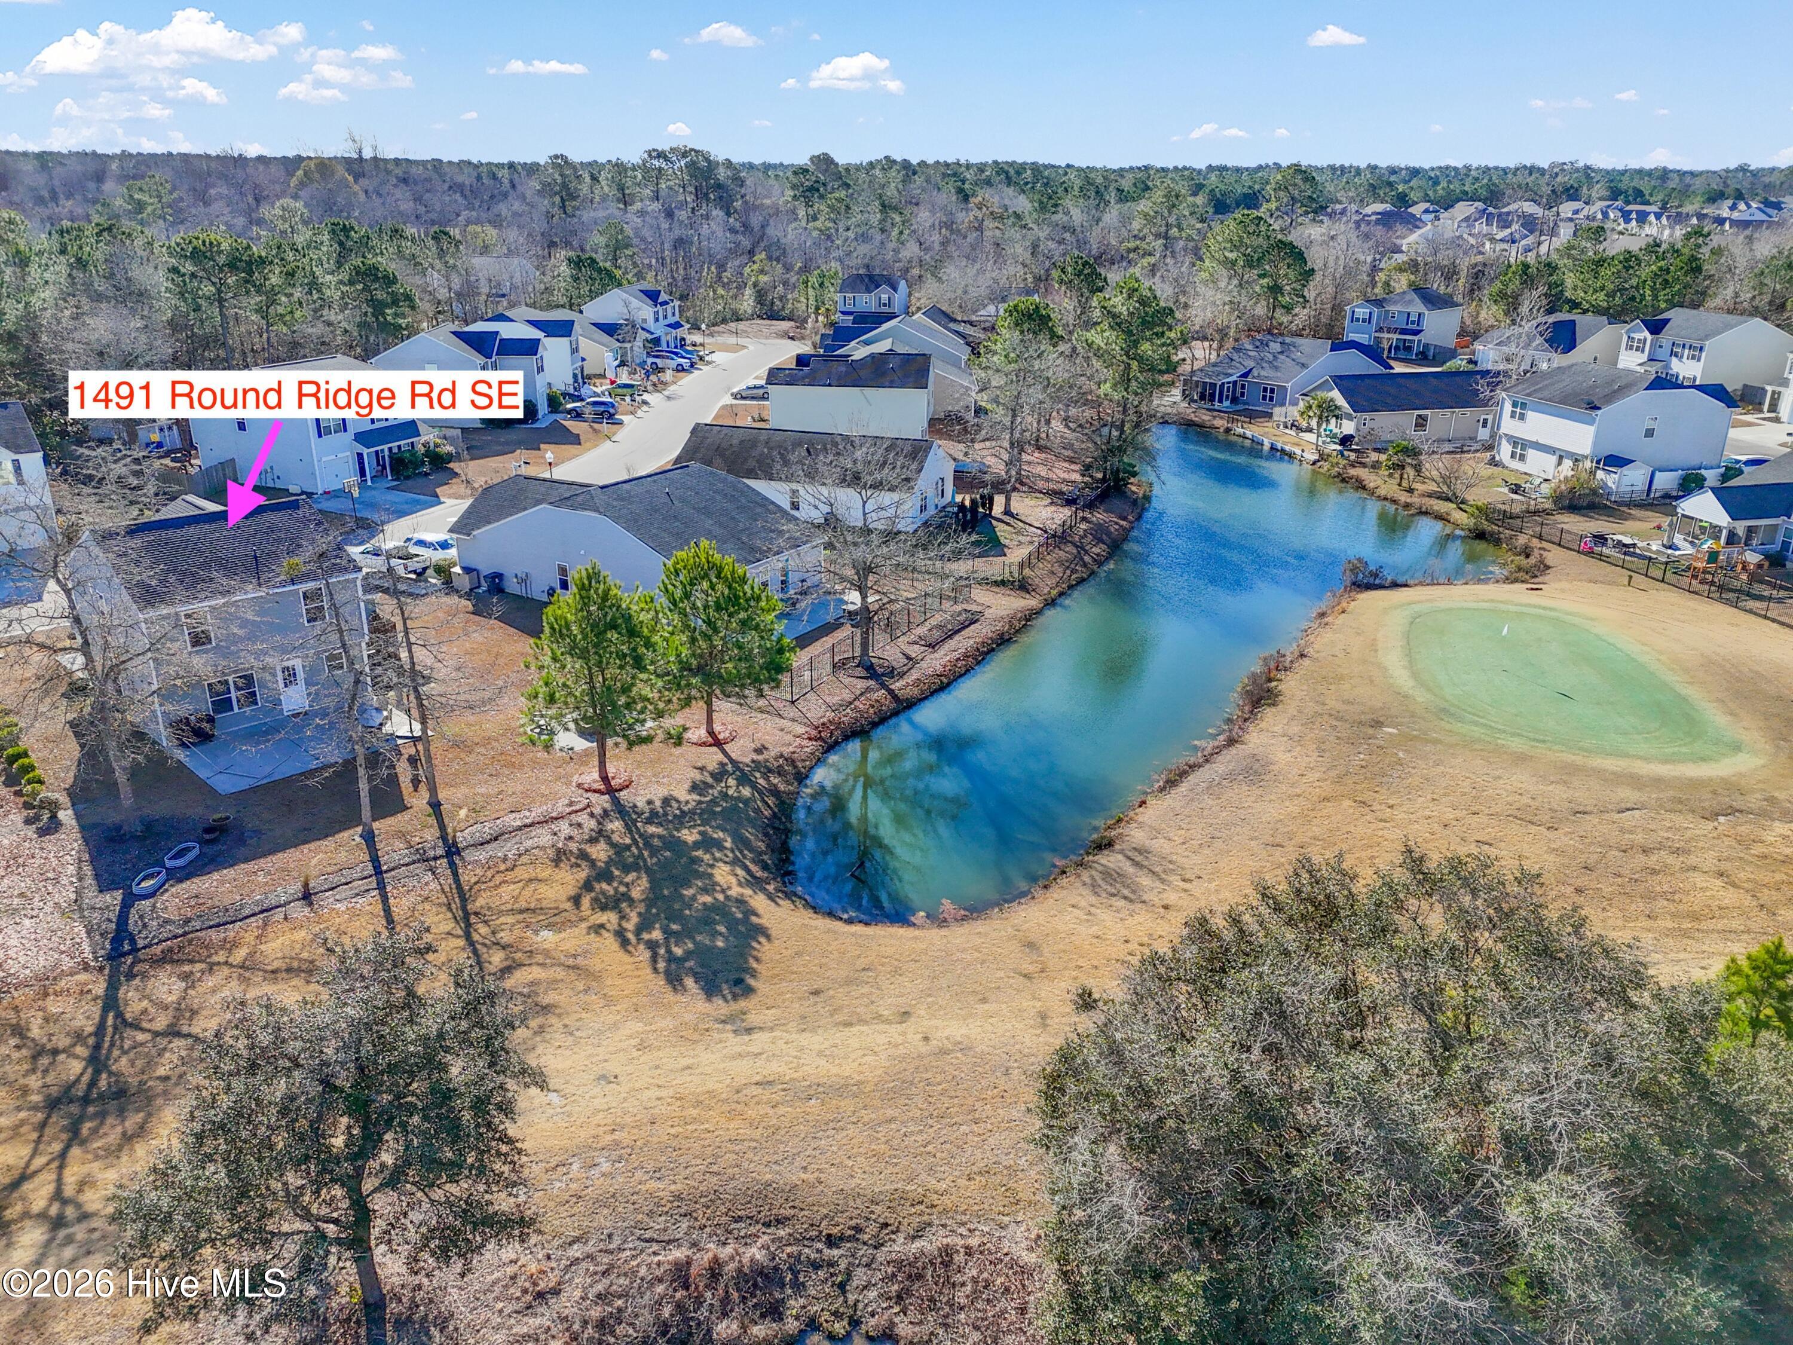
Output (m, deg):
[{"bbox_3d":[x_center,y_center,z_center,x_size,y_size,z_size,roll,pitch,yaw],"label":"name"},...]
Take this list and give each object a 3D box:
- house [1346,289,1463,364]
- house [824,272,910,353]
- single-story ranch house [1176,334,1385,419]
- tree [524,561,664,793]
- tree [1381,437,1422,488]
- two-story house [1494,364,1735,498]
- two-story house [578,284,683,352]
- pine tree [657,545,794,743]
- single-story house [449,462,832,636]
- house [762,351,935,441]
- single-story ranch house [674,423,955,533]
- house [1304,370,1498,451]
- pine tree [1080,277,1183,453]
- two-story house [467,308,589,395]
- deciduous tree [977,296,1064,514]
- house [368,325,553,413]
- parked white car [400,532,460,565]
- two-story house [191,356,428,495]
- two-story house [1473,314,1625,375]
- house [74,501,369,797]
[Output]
[{"bbox_3d":[58.410,-40.345,143.021,8.500,7.400,11.800,21,30,41],"label":"house"},{"bbox_3d":[-3.336,-52.227,175.667,8.400,7.800,10.500,4,22,8],"label":"house"},{"bbox_3d":[39.089,-30.629,124.968,20.000,6.200,10.800,-18,29,-38],"label":"single-story ranch house"},{"bbox_3d":[-10.751,0.107,43.821,4.890,8.350,4.890,-6,23,-14],"label":"tree"},{"bbox_3d":[37.195,-15.345,91.249,2.900,3.500,2.900,0,22,0],"label":"tree"},{"bbox_3d":[54.504,-19.113,94.824,12.300,7.600,10.200,-5,23,-14],"label":"two-story house"},{"bbox_3d":[-32.535,-44.800,156.856,10.600,7.800,10.000,3,22,6],"label":"two-story house"},{"bbox_3d":[-6.755,-1.183,47.417,5.290,7.990,5.290,-4,23,-9],"label":"pine tree"},{"bbox_3d":[-13.827,-7.235,65.072,17.100,5.700,10.200,13,26,29],"label":"single-story house"},{"bbox_3d":[-3.663,-22.351,102.384,12.900,7.300,8.700,2,22,4],"label":"house"},{"bbox_3d":[-5.487,-13.236,80.652,17.100,4.900,8.800,7,24,18],"label":"single-story ranch house"},{"bbox_3d":[44.603,-23.430,108.433,17.000,5.300,9.100,-6,23,-14],"label":"house"},{"bbox_3d":[16.459,-20.706,86.968,7.250,13.890,7.250,4,23,10],"label":"pine tree"},{"bbox_3d":[-37.323,-33.396,127.649,12.436,7.424,8.000,3,23,5],"label":"two-story house"},{"bbox_3d":[7.558,-16.497,77.467,5.410,13.360,5.410,2,23,5],"label":"deciduous tree"},{"bbox_3d":[-37.928,-26.333,109.623,13.093,7.728,7.900,0,22,-2],"label":"house"},{"bbox_3d":[-26.288,-7.085,71.809,4.500,1.650,1.850,10,24,23],"label":"parked white car"},{"bbox_3d":[-42.748,-18.415,90.270,11.837,7.924,9.300,10,24,21],"label":"two-story house"},{"bbox_3d":[70.959,-35.730,134.205,16.700,5.600,10.100,-19,29,-38],"label":"two-story house"},{"bbox_3d":[-29.532,-3.175,54.273,8.805,7.835,10.200,-20,30,-41],"label":"house"}]

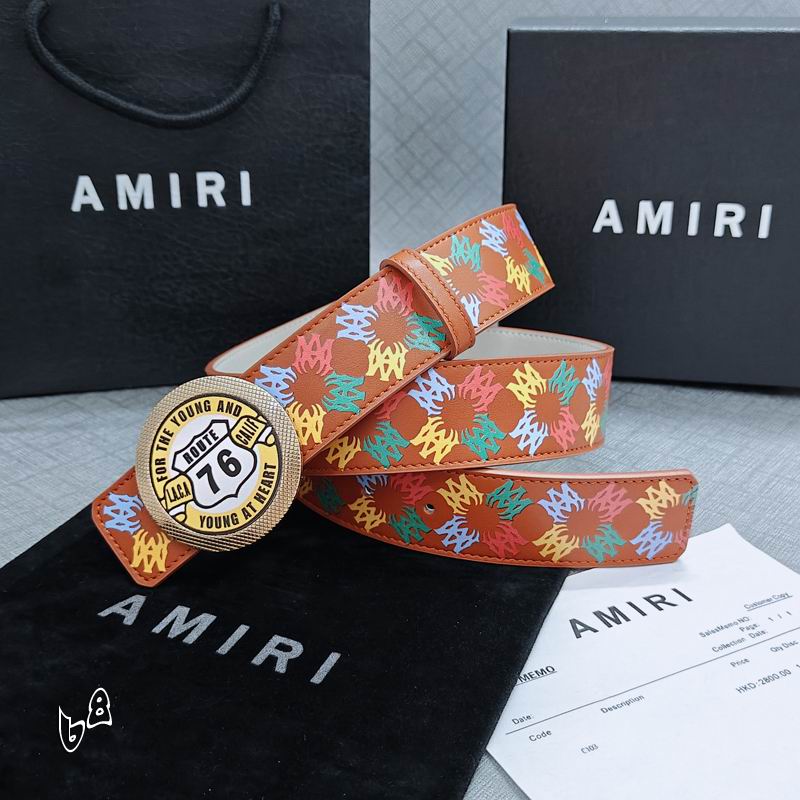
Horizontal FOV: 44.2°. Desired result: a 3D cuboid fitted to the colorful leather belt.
[{"bbox_3d":[0.000,-0.011,0.384,0.224,0.110,0.135,0,25,0],"label":"colorful leather belt"}]

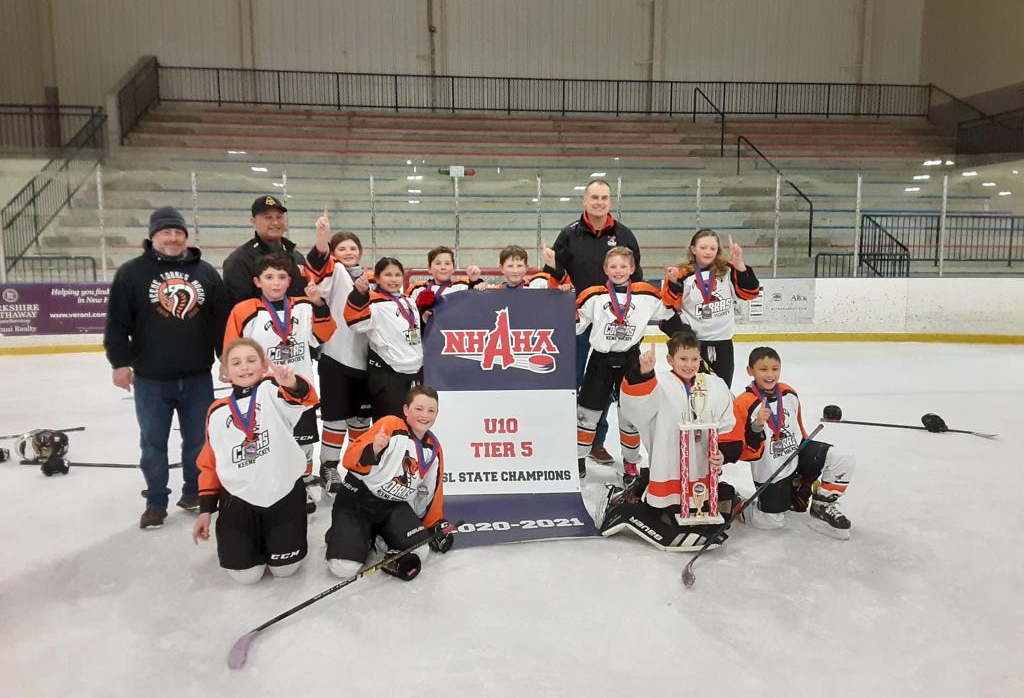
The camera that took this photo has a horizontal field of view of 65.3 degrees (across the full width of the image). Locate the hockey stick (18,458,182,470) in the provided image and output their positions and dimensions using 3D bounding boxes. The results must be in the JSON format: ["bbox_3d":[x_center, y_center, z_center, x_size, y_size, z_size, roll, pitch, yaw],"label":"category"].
[{"bbox_3d":[-2.860,0.787,5.614,1.168,0.040,0.190,1,7,7],"label":"hockey stick"}]

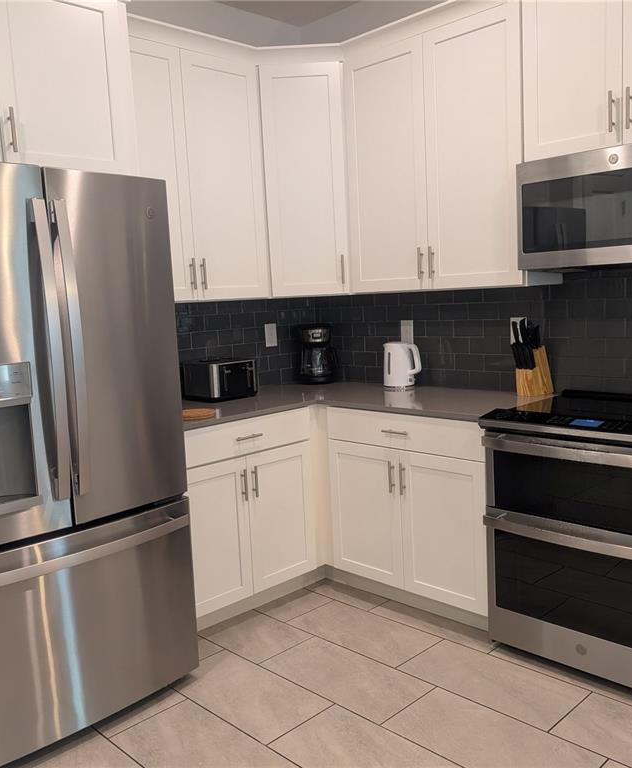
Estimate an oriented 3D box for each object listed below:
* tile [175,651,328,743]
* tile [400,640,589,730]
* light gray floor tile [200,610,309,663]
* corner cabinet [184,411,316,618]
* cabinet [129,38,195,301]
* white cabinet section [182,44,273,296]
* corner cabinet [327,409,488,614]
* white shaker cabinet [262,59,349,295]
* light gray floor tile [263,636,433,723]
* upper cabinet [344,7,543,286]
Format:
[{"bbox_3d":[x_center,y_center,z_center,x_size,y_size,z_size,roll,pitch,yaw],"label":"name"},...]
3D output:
[{"bbox_3d":[-0.252,1.089,2.497,0.310,0.010,0.603,-9,9,-44],"label":"tile"},{"bbox_3d":[0.622,1.068,2.536,0.305,0.010,0.609,-9,9,-44],"label":"tile"},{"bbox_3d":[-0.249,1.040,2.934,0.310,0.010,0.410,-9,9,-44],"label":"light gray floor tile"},{"bbox_3d":[-0.501,0.535,3.336,0.800,0.795,0.605,-9,9,-44],"label":"corner cabinet"},{"bbox_3d":[-0.817,-0.894,3.074,0.420,1.081,0.323,-9,9,-44],"label":"cabinet"},{"bbox_3d":[-0.517,-0.940,3.365,0.423,1.081,0.323,-9,9,-44],"label":"white cabinet section"},{"bbox_3d":[0.583,0.471,3.215,0.628,0.761,0.832,-9,9,-44],"label":"corner cabinet"},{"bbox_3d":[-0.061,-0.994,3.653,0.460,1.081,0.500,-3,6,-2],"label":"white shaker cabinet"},{"bbox_3d":[0.103,1.082,2.623,0.305,0.010,0.610,-9,9,-44],"label":"light gray floor tile"},{"bbox_3d":[0.592,-0.973,3.195,0.323,1.081,0.924,-9,9,-44],"label":"upper cabinet"}]

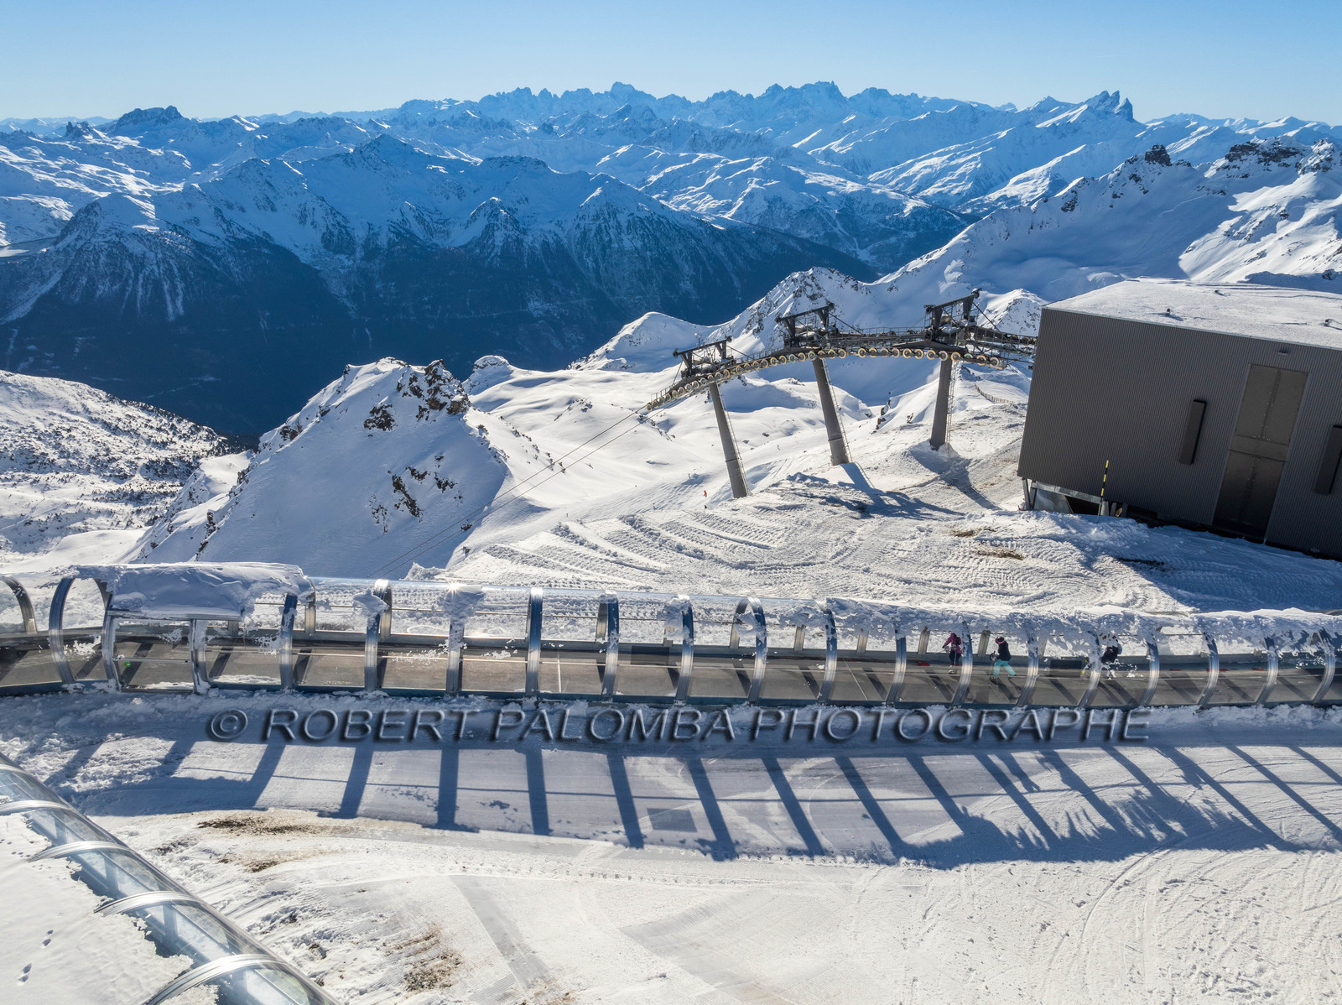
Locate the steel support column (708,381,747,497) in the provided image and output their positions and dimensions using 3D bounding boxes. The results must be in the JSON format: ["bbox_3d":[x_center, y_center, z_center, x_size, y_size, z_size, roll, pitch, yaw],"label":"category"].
[{"bbox_3d":[3.756,-4.546,63.135,0.930,8.810,0.930,-22,13,-42],"label":"steel support column"}]

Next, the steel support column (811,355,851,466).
[{"bbox_3d":[9.592,-5.781,56.610,1.000,7.150,1.000,-22,13,-42],"label":"steel support column"}]

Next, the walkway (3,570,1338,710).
[{"bbox_3d":[3.120,4.207,28.922,42.160,3.194,3.251,3,22,-11],"label":"walkway"}]

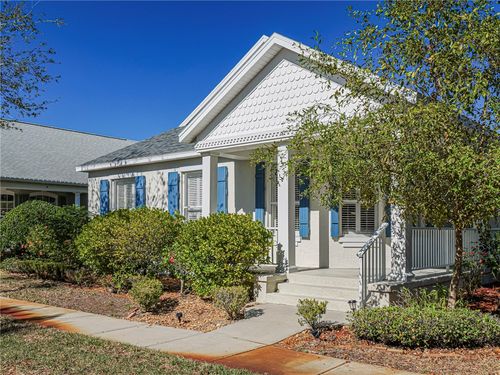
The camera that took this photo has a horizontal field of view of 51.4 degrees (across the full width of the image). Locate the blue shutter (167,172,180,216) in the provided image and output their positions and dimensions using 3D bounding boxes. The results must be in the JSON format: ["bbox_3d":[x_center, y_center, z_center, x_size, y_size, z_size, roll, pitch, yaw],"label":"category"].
[{"bbox_3d":[-2.283,0.509,15.380,0.479,1.916,0.052,-4,-6,42],"label":"blue shutter"}]

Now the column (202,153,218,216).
[{"bbox_3d":[-1.014,0.611,13.254,0.309,2.812,0.299,-4,-6,42],"label":"column"}]

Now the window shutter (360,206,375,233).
[{"bbox_3d":[2.806,0.716,12.382,0.412,0.711,0.052,-4,-6,42],"label":"window shutter"}]

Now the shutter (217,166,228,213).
[{"bbox_3d":[-0.823,0.403,14.070,0.443,1.916,0.052,-4,-6,42],"label":"shutter"}]

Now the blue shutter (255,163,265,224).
[{"bbox_3d":[0.254,0.370,14.112,0.324,1.988,0.052,-4,-6,42],"label":"blue shutter"}]

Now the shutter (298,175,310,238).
[{"bbox_3d":[1.355,0.290,13.124,0.309,1.988,0.052,-4,-6,42],"label":"shutter"}]

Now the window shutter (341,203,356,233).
[{"bbox_3d":[2.418,0.744,12.731,0.448,0.711,0.052,-4,-6,42],"label":"window shutter"}]

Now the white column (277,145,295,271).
[{"bbox_3d":[0.823,0.483,11.605,0.319,2.802,0.299,-4,-6,42],"label":"white column"}]

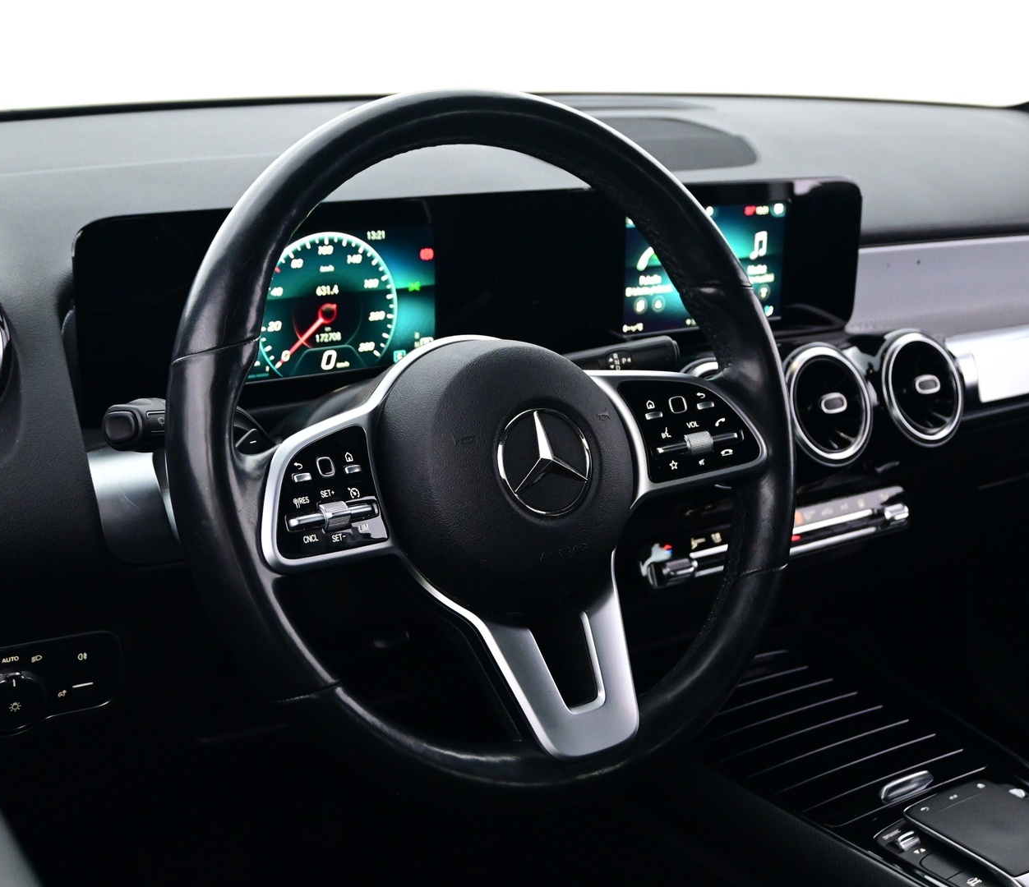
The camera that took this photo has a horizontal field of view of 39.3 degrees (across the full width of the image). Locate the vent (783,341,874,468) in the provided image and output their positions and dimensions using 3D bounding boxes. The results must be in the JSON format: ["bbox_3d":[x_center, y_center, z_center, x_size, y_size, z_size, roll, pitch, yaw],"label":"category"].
[{"bbox_3d":[0.226,-0.028,1.076,0.090,0.090,0.040,-11,-2,-36],"label":"vent"}]

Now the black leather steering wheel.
[{"bbox_3d":[-0.003,0.001,0.753,0.374,0.374,0.095,-9,-1,-33],"label":"black leather steering wheel"}]

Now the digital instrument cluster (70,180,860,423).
[{"bbox_3d":[0.003,-0.116,1.009,0.635,0.120,0.038,-9,18,-33],"label":"digital instrument cluster"}]

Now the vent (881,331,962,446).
[{"bbox_3d":[0.313,-0.043,1.133,0.090,0.090,0.040,-11,-2,-36],"label":"vent"}]

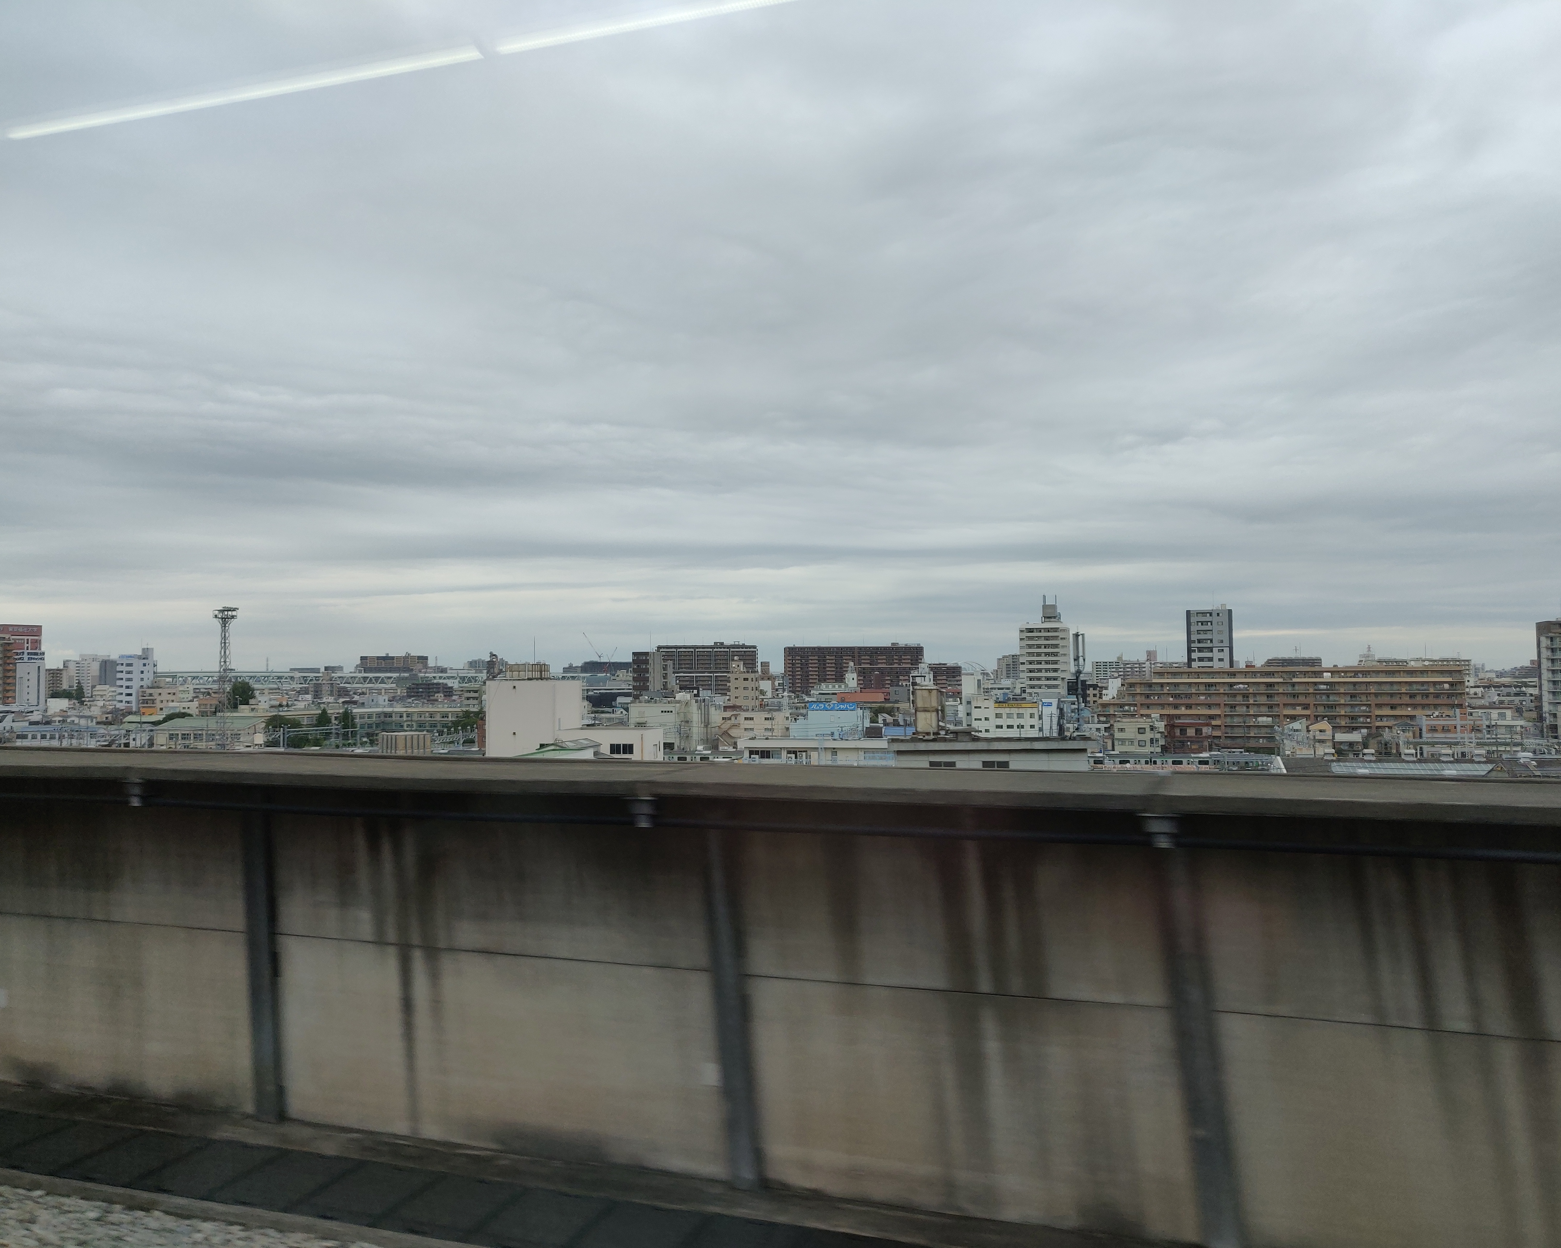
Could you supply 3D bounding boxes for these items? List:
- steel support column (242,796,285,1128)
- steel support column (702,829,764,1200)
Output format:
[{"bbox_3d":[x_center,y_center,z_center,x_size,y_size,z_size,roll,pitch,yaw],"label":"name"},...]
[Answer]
[{"bbox_3d":[-3.212,2.078,7.460,0.155,1.940,0.135,-1,-3,18],"label":"steel support column"},{"bbox_3d":[-0.253,2.043,6.500,0.155,1.940,0.135,-1,-3,18],"label":"steel support column"}]

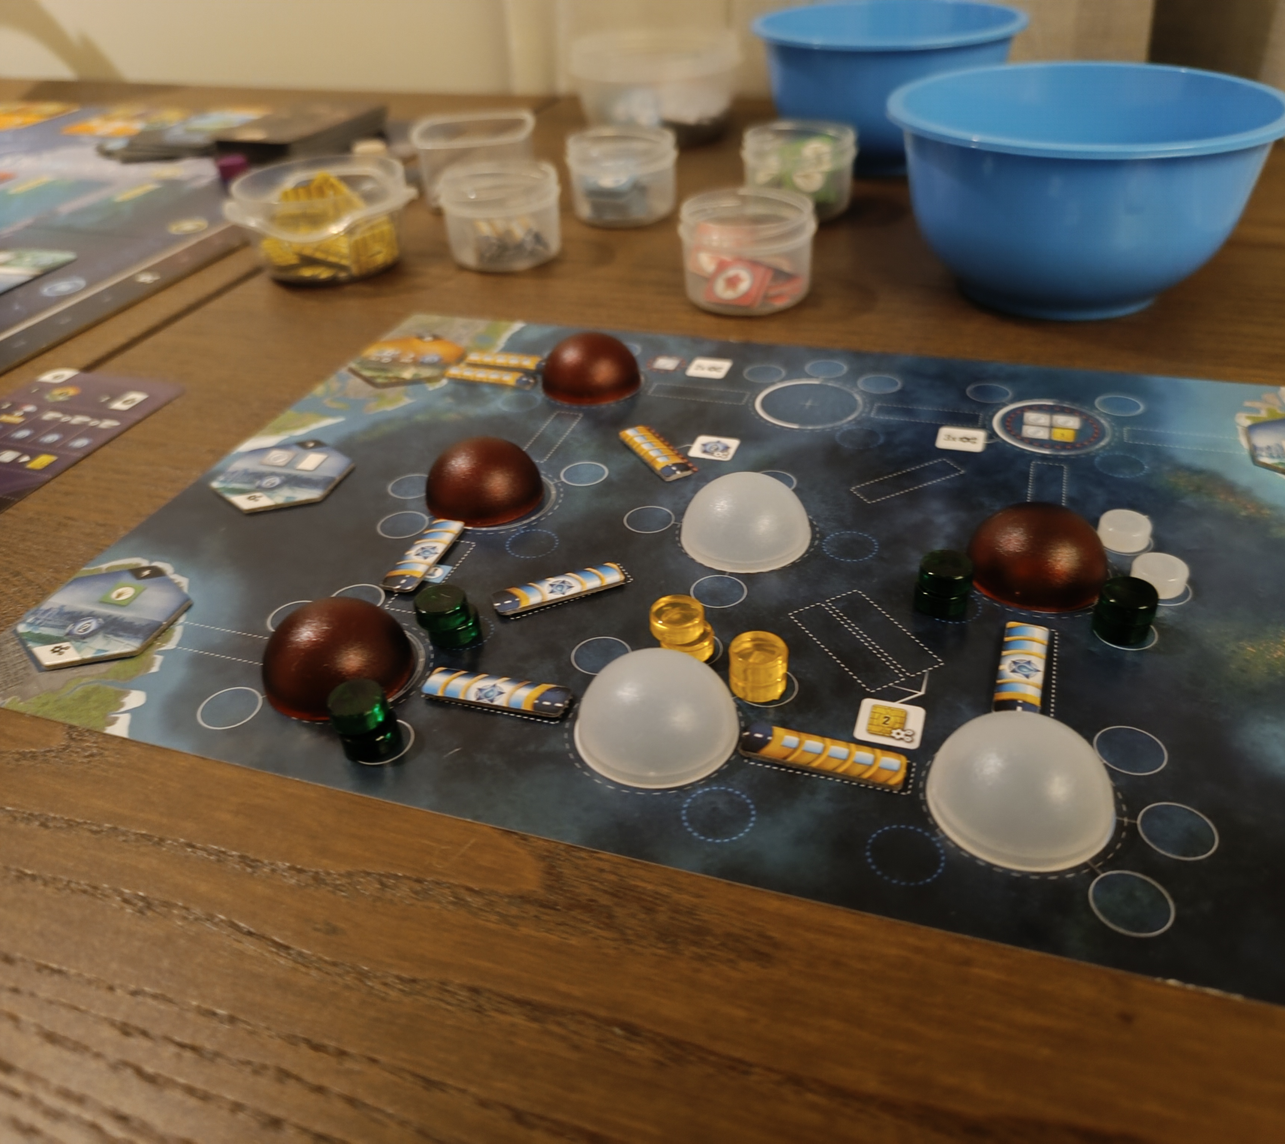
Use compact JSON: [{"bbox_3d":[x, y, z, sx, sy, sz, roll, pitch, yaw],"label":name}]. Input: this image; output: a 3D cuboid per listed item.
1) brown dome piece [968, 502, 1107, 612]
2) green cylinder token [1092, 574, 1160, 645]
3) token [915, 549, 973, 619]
[{"bbox_3d":[0.091,-0.007,0.241,0.031,0.016,0.031,-3,36,0],"label":"brown dome piece"},{"bbox_3d":[0.103,0.008,0.224,0.011,0.010,0.012,12,38,20],"label":"green cylinder token"},{"bbox_3d":[0.067,0.002,0.235,0.011,0.010,0.013,15,39,23],"label":"token"}]

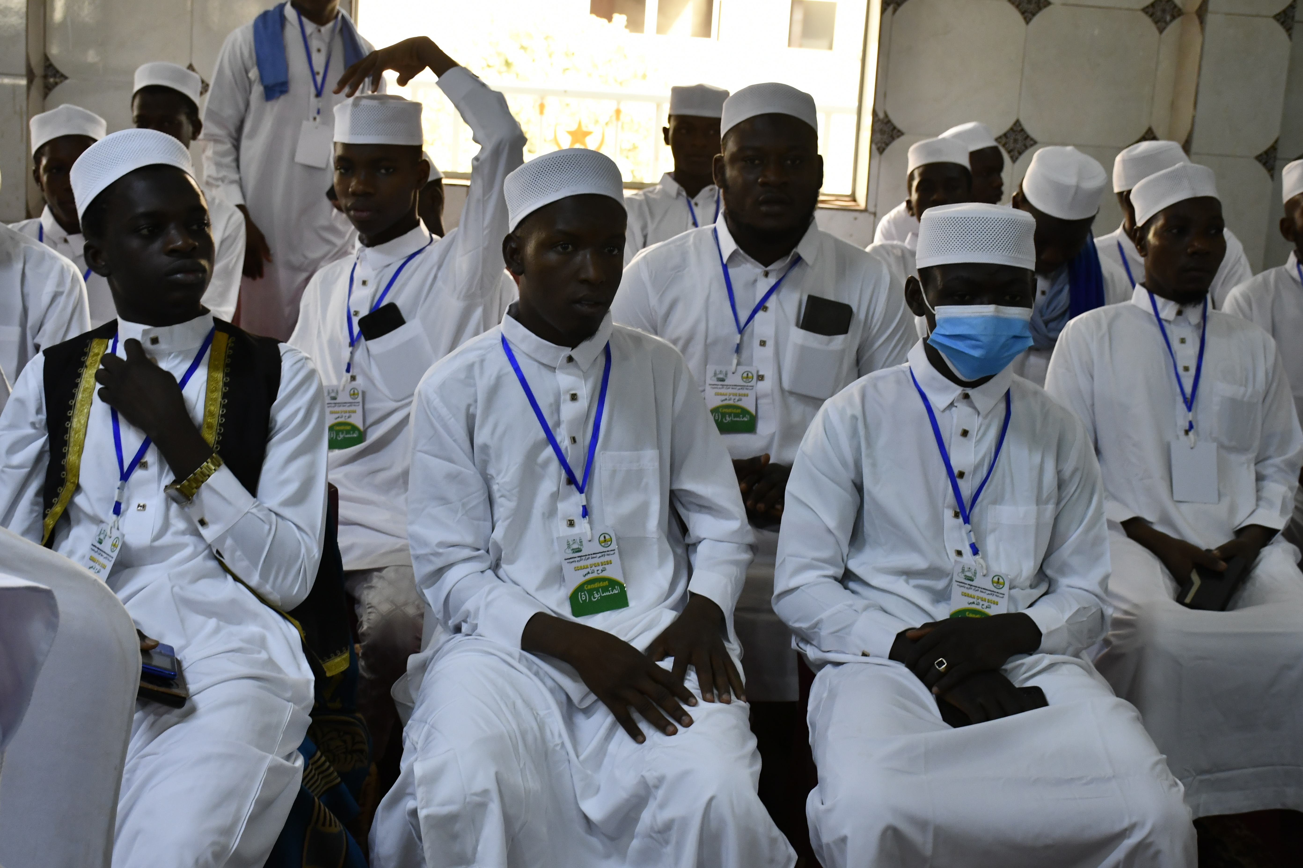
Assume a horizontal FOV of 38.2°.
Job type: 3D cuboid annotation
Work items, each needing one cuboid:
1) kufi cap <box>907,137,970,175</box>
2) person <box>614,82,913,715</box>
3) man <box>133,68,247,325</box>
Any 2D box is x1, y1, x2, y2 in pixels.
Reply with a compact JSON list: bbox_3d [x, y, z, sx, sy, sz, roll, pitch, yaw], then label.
[{"bbox_3d":[0.760,-0.741,4.980,0.167,0.088,0.185,1,-7,-8],"label":"kufi cap"},{"bbox_3d":[0.191,0.087,3.290,0.570,1.360,0.760,3,11,2],"label":"person"},{"bbox_3d":[-1.190,-0.230,4.628,0.500,1.350,0.720,4,11,8],"label":"man"}]

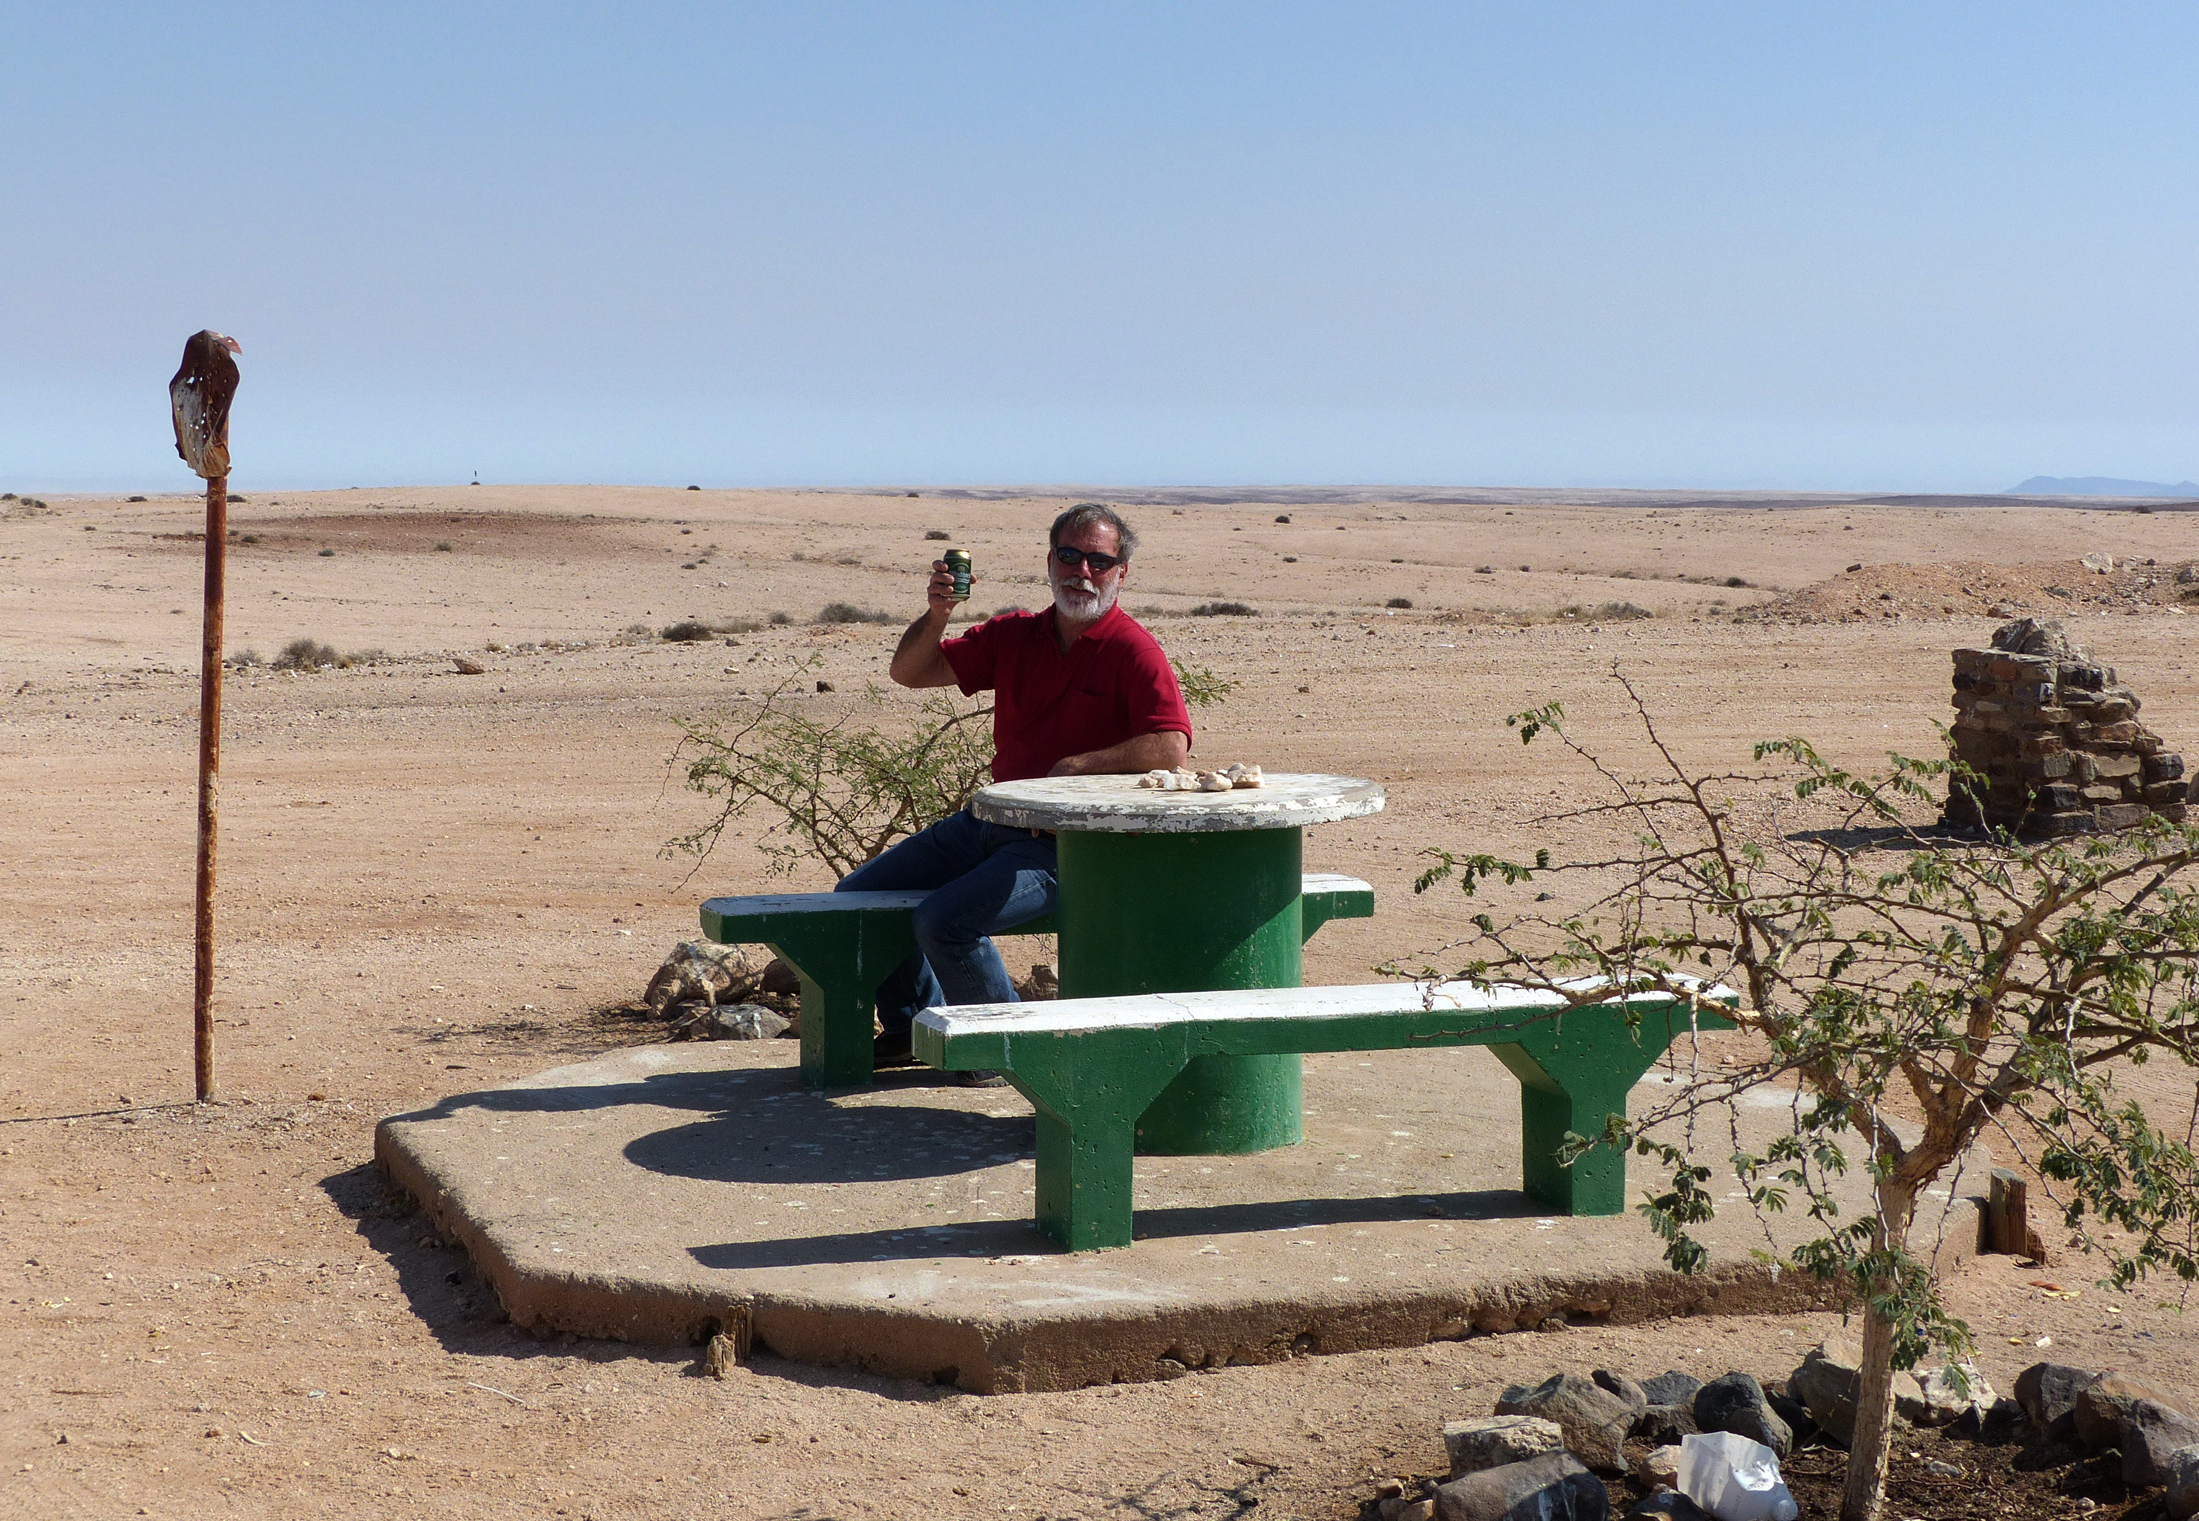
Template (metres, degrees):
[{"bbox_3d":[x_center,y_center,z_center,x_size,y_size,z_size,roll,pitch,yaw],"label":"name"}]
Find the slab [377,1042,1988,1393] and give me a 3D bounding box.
[{"bbox_3d":[0.186,0.887,8.282,3.327,0.126,3.298,-1,4,-20],"label":"slab"}]

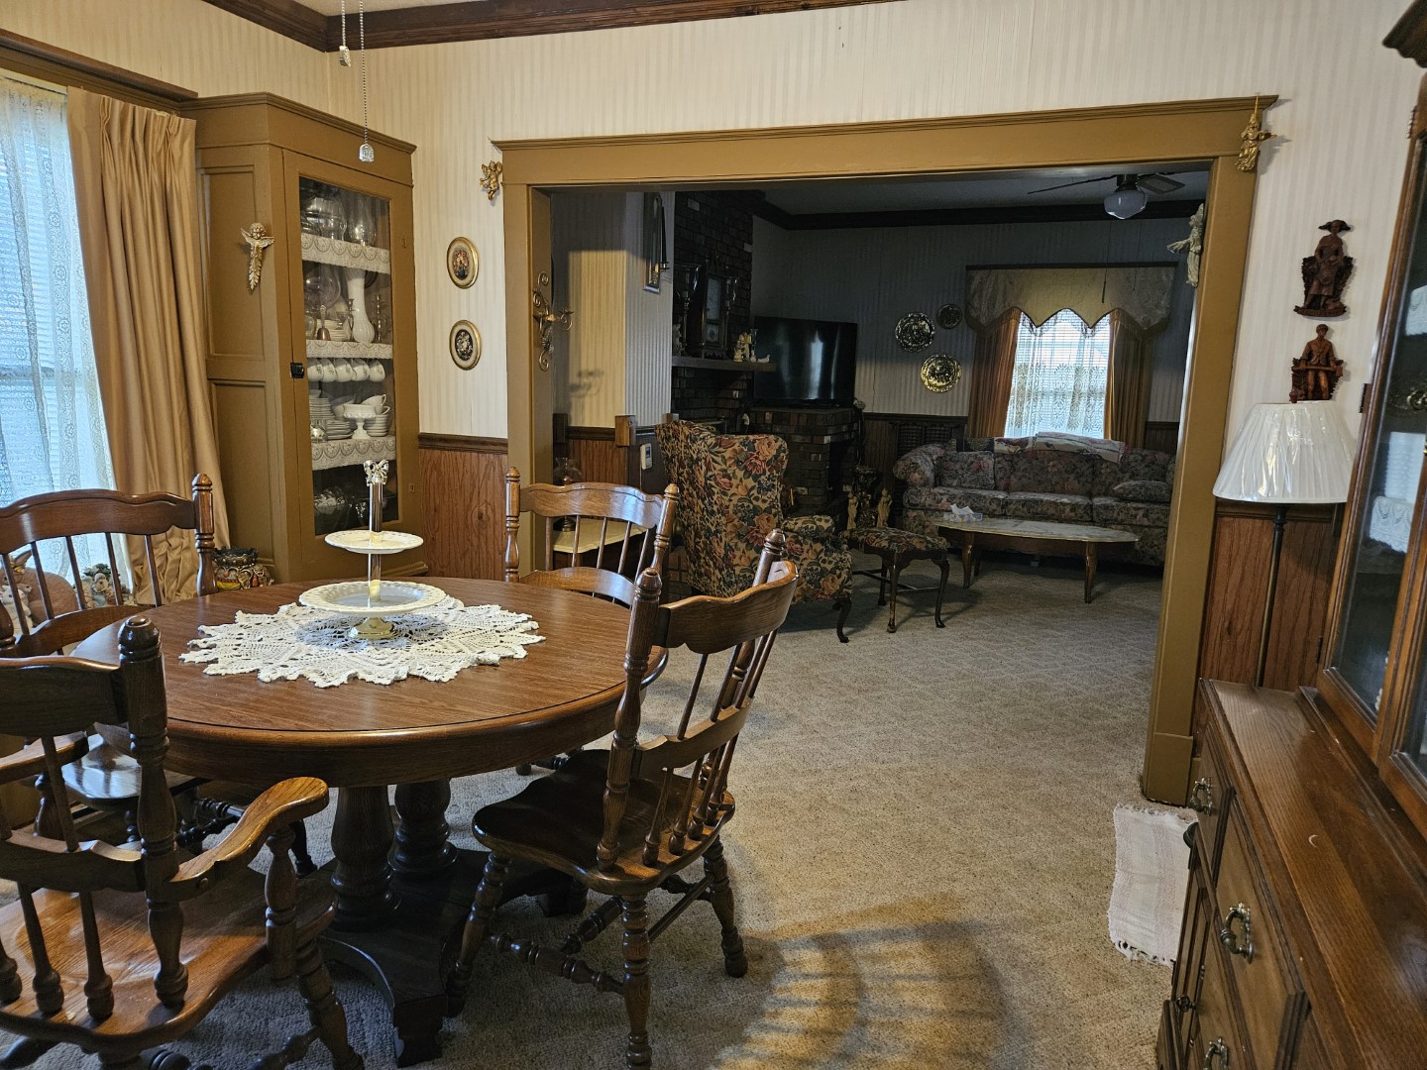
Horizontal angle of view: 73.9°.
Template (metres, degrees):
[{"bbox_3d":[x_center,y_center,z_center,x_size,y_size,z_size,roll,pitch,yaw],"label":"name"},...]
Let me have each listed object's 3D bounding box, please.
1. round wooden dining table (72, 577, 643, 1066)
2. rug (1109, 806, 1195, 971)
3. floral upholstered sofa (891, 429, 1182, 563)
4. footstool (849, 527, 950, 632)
[{"bbox_3d":[-0.749,0.595,2.210,1.280,0.765,1.130,6,12,20],"label":"round wooden dining table"},{"bbox_3d":[1.339,0.961,2.634,0.440,0.012,0.830,6,12,20],"label":"rug"},{"bbox_3d":[2.607,-0.329,7.304,2.300,0.870,0.930,6,12,20],"label":"floral upholstered sofa"},{"bbox_3d":[0.960,0.224,5.173,0.350,0.475,0.510,-4,12,-26],"label":"footstool"}]

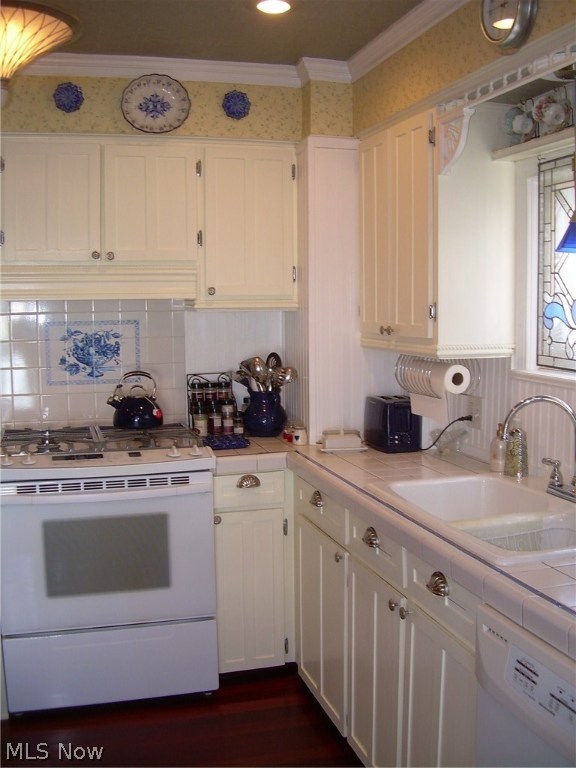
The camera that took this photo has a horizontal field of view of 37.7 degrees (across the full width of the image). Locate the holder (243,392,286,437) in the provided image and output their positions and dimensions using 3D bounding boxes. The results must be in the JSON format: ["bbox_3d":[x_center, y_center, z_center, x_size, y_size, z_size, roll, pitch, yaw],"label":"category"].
[{"bbox_3d":[-0.100,0.134,3.690,0.194,0.193,0.190,0,5,0],"label":"holder"}]

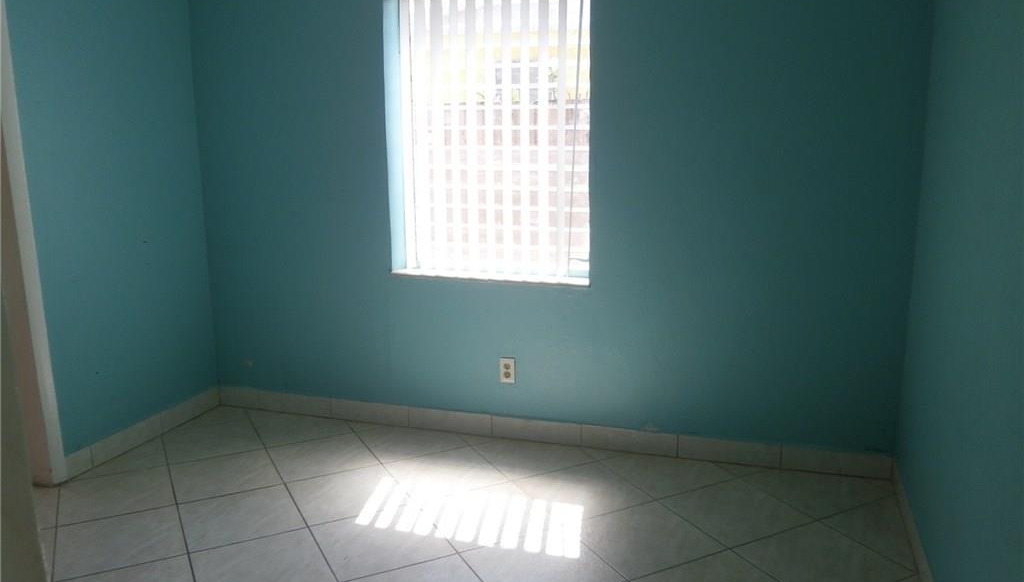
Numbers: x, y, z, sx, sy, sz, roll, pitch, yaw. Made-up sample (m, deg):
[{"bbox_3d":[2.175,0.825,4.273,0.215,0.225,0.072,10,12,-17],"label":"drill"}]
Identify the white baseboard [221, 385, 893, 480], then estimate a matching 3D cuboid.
[{"bbox_3d":[0.002,0.635,3.563,3.200,0.105,0.015,3,11,17],"label":"white baseboard"}]

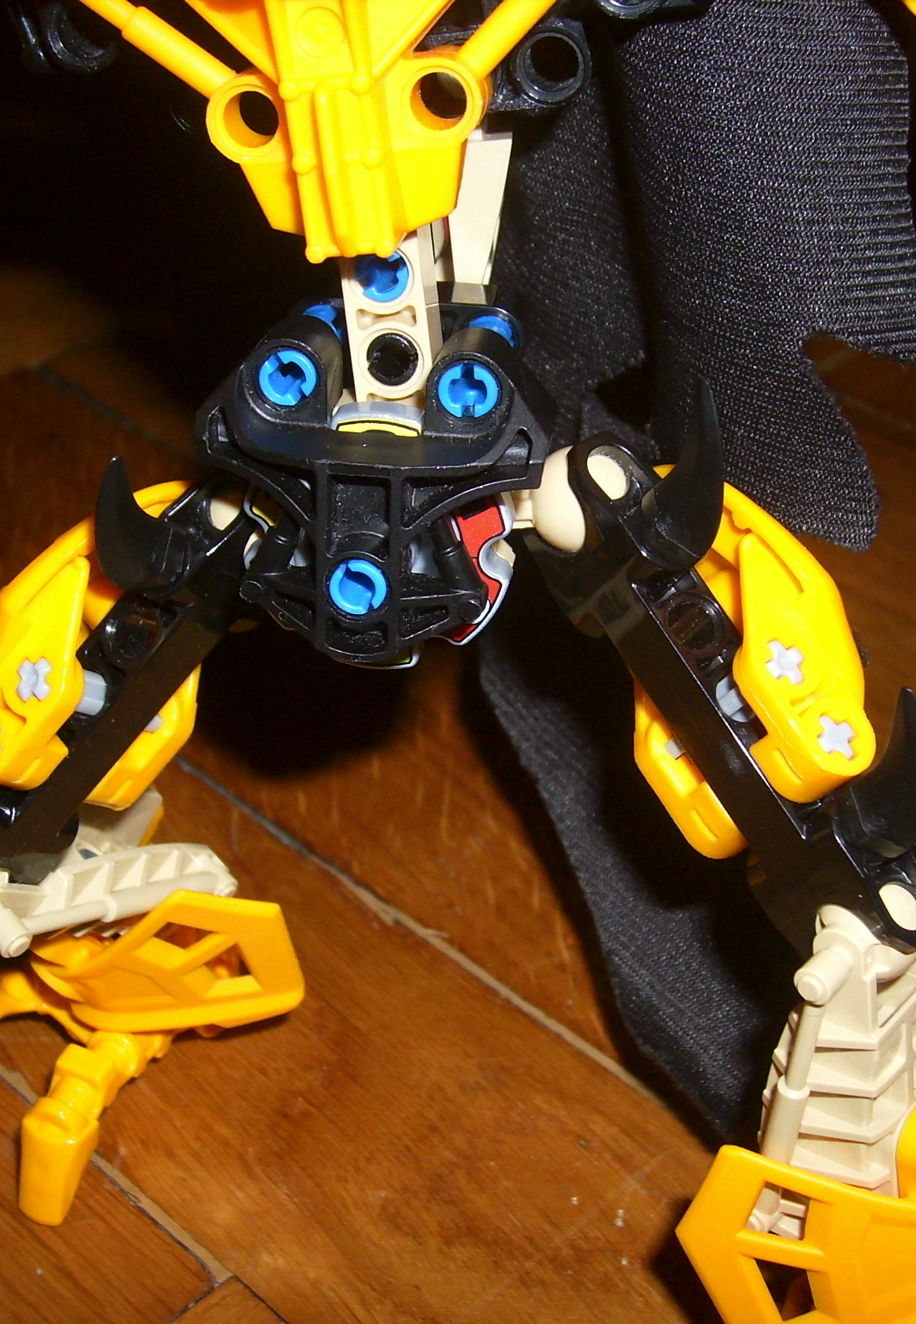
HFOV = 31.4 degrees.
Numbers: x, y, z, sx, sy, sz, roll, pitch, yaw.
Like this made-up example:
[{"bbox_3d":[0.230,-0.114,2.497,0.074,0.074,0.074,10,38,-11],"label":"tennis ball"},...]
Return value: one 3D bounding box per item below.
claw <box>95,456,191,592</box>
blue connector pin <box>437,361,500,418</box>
[{"bbox_3d":[-0.031,-0.013,0.154,0.011,0.014,0.007,-49,58,9],"label":"claw"},{"bbox_3d":[0.003,-0.028,0.145,0.005,0.005,0.020,5,30,8],"label":"blue connector pin"}]

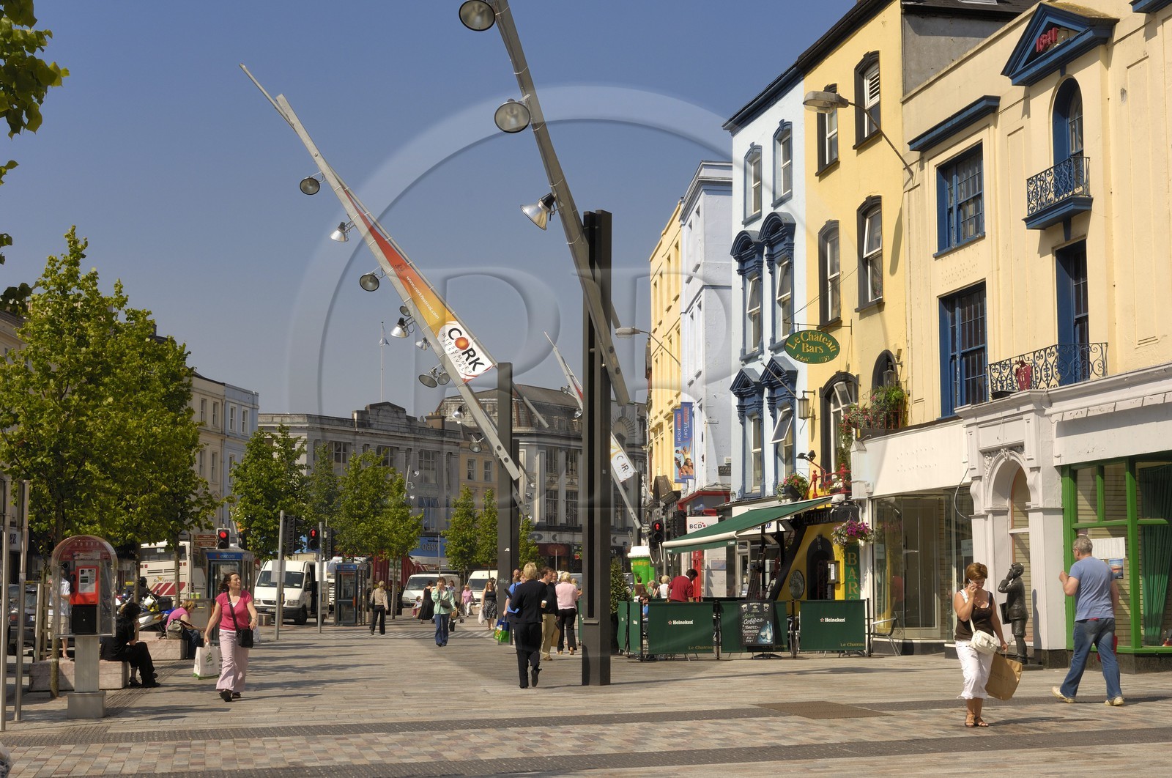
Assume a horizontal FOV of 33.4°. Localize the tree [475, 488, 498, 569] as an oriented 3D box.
[{"bbox_3d":[-5.221,8.693,104.660,1.750,6.727,1.750,0,-6,0],"label":"tree"}]

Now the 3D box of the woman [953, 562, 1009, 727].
[{"bbox_3d":[3.856,2.491,19.082,0.480,1.599,0.380,2,-6,-19],"label":"woman"}]

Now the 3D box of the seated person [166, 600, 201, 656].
[{"bbox_3d":[-8.232,4.910,39.861,0.750,1.189,0.500,1,-6,-10],"label":"seated person"}]

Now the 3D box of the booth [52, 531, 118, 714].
[{"bbox_3d":[-5.781,2.750,22.557,0.740,2.086,0.580,1,-6,-12],"label":"booth"}]

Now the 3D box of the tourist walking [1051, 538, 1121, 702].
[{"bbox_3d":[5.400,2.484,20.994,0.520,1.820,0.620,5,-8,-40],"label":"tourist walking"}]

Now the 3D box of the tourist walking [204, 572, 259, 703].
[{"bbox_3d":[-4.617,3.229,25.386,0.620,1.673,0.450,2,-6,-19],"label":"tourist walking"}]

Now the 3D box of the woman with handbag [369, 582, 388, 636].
[{"bbox_3d":[-6.295,6.659,59.287,0.550,1.596,0.420,0,-6,-2],"label":"woman with handbag"}]

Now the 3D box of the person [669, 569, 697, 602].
[{"bbox_3d":[1.851,4.227,37.118,0.520,1.600,0.500,-5,-8,40],"label":"person"}]

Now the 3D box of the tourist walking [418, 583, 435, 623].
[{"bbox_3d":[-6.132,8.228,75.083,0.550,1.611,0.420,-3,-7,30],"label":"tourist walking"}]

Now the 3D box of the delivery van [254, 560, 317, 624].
[{"bbox_3d":[-12.090,8.410,80.540,2.000,2.500,5.100,0,-6,4],"label":"delivery van"}]

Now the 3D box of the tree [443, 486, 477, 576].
[{"bbox_3d":[-6.469,8.359,101.176,1.950,6.700,1.950,0,-6,0],"label":"tree"}]

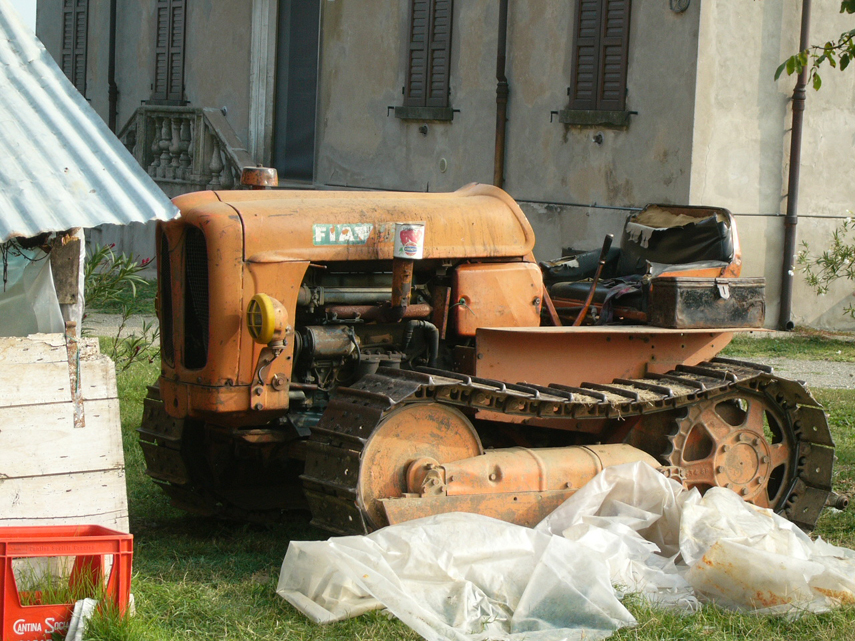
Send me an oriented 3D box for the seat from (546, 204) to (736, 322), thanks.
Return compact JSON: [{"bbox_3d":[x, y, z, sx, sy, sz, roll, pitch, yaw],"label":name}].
[{"bbox_3d":[0.823,-0.232,9.979,0.487,0.416,0.707,-1,4,-32],"label":"seat"}]

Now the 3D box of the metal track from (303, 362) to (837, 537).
[{"bbox_3d":[0.541,0.501,9.123,2.088,0.674,0.347,-1,4,-32],"label":"metal track"}]

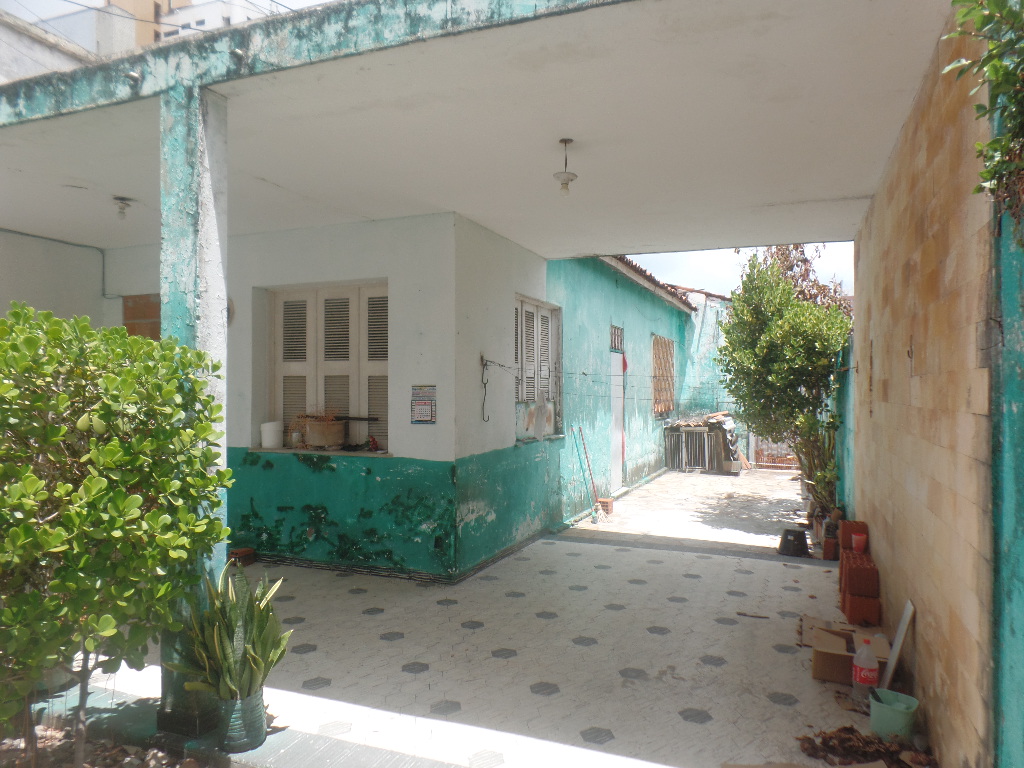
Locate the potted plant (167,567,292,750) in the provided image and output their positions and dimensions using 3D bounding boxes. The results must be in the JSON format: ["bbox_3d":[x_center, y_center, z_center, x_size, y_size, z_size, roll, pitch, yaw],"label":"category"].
[{"bbox_3d":[-1.240,1.190,3.000,0.500,0.775,0.440,0,0,0],"label":"potted plant"}]

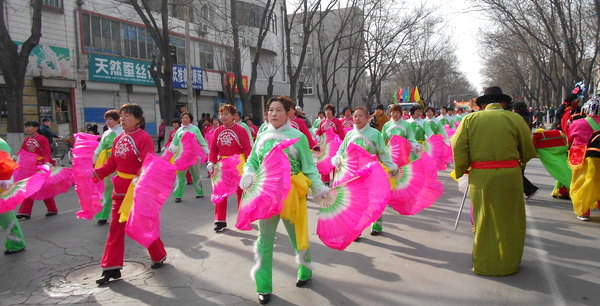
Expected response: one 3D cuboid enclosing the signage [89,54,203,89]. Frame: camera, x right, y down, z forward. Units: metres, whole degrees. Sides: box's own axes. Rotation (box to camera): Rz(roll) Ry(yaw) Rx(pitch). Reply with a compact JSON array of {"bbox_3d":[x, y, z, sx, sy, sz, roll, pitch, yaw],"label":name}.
[{"bbox_3d":[-8.321,-4.475,25.701,0.150,1.357,9.145,0,5,23],"label":"signage"}]

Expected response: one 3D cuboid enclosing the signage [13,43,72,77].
[{"bbox_3d":[-11.062,-3.937,19.303,0.150,1.356,2.749,0,5,23],"label":"signage"}]

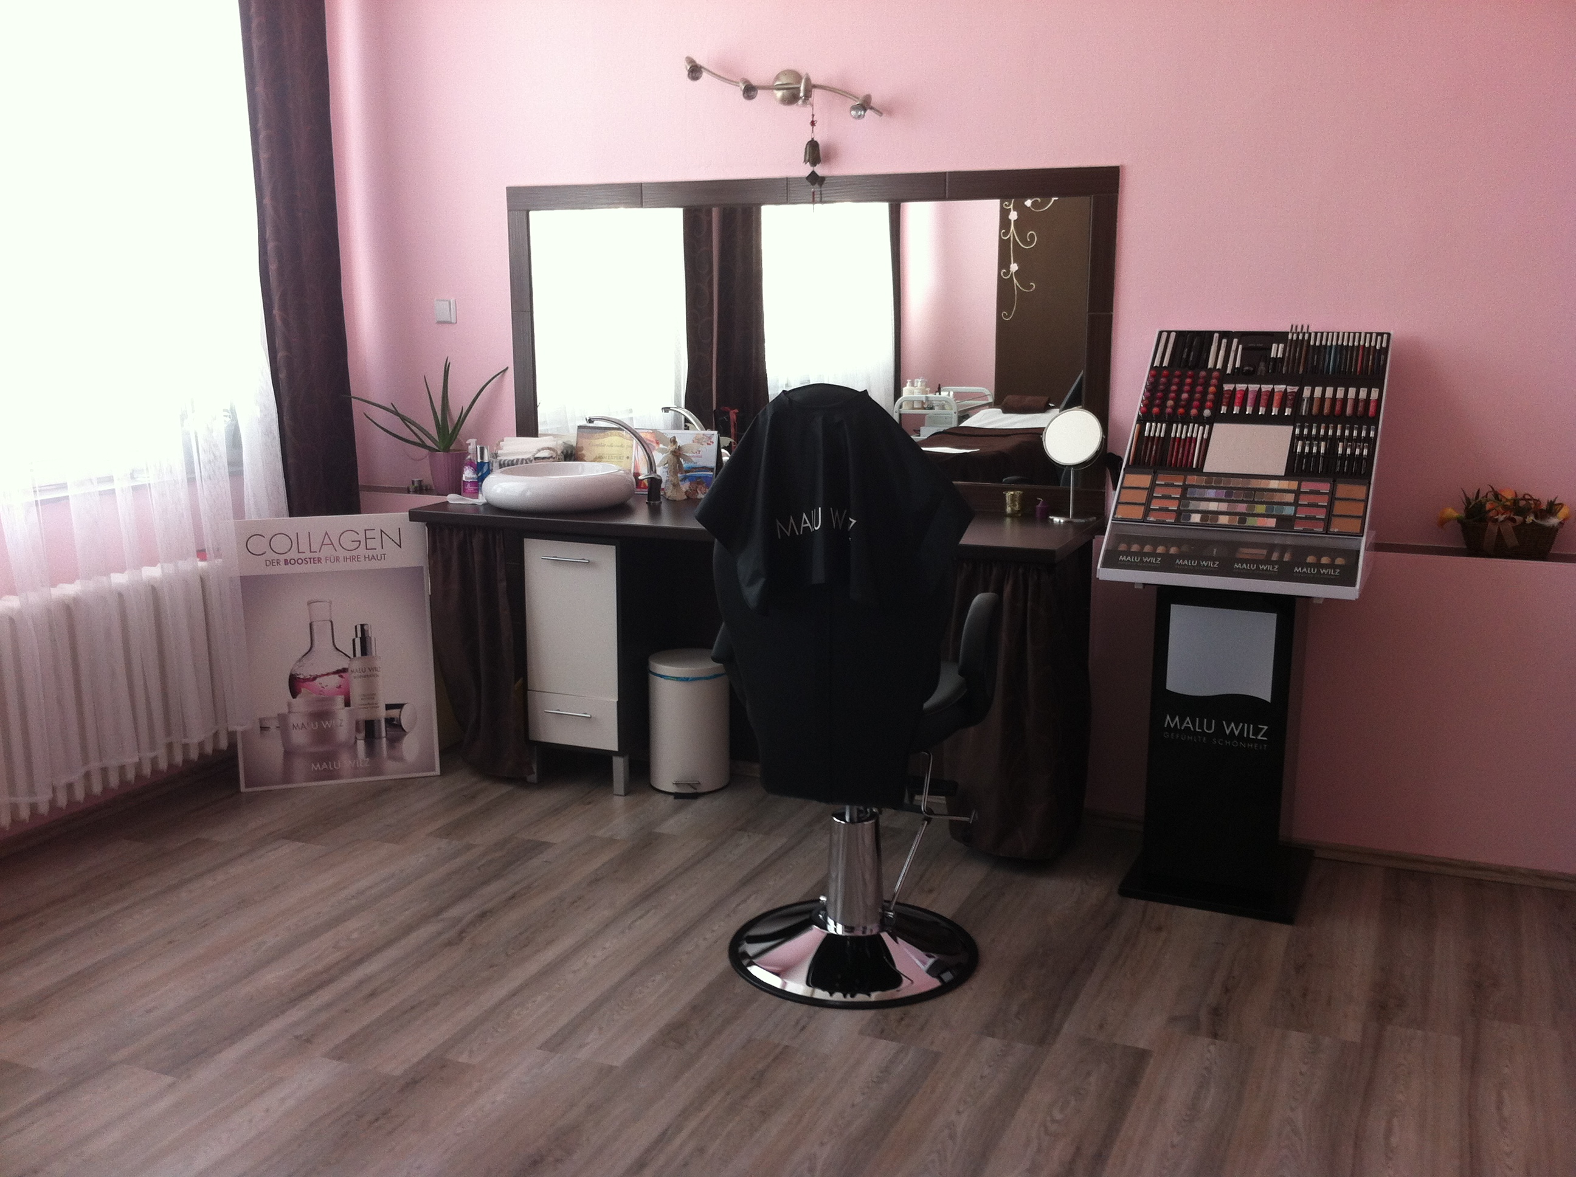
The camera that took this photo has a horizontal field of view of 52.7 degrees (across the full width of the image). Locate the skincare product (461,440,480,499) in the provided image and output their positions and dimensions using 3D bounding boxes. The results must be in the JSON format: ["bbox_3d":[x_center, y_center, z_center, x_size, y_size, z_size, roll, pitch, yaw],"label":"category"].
[{"bbox_3d":[-0.996,-0.369,4.960,0.053,0.186,0.045,-2,10,-11],"label":"skincare product"}]

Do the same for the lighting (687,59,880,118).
[{"bbox_3d":[-0.013,-1.470,4.671,0.625,0.190,0.140,4,11,22],"label":"lighting"}]

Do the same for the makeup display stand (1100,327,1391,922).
[{"bbox_3d":[1.173,0.054,4.143,0.617,1.422,0.630,5,11,23],"label":"makeup display stand"}]

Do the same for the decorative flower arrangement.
[{"bbox_3d":[1.838,-0.173,4.101,0.295,0.180,0.170,4,11,22],"label":"decorative flower arrangement"}]

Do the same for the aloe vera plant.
[{"bbox_3d":[-1.171,-0.596,5.191,0.520,0.305,0.300,4,11,22],"label":"aloe vera plant"}]

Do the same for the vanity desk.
[{"bbox_3d":[-0.104,0.221,4.719,1.943,0.885,0.630,4,11,22],"label":"vanity desk"}]

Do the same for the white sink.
[{"bbox_3d":[-0.697,-0.310,4.851,0.460,0.110,0.460,0,10,0],"label":"white sink"}]

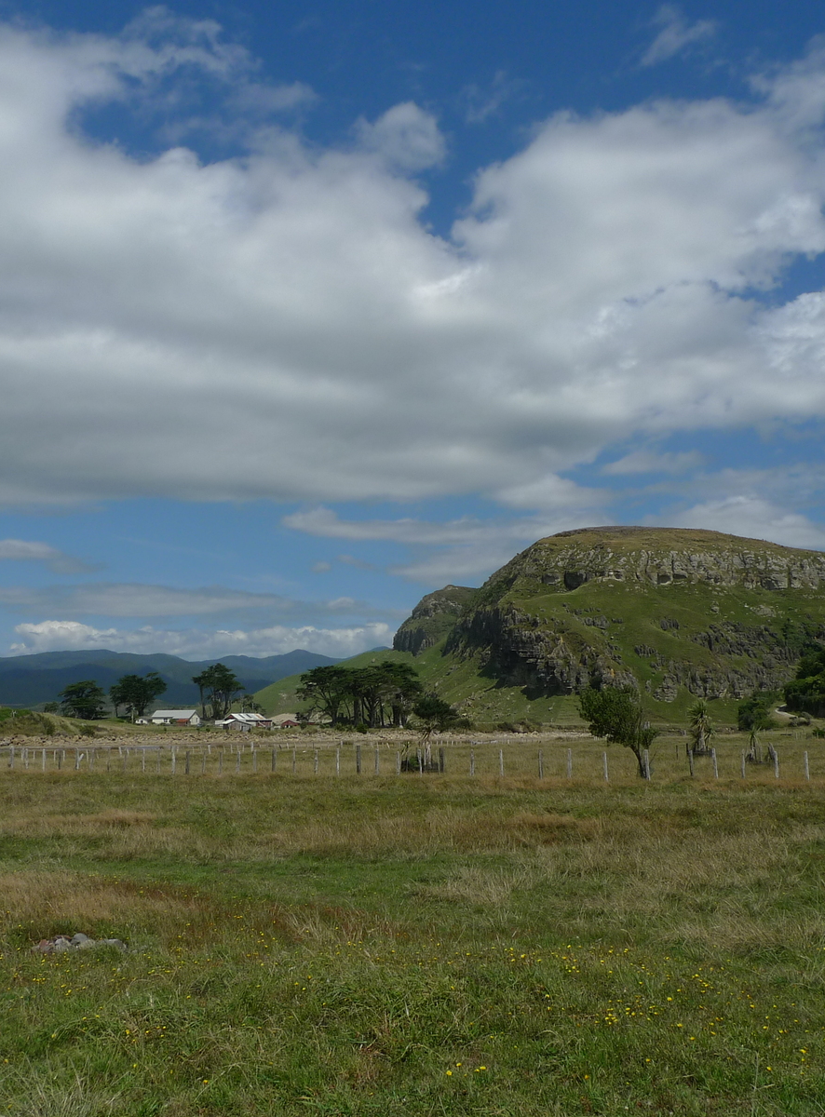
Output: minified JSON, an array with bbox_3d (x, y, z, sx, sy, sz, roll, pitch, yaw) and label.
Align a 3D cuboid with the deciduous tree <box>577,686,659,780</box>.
[{"bbox_3d":[7.139,6.024,36.000,2.750,3.200,2.500,-2,-10,11],"label":"deciduous tree"}]

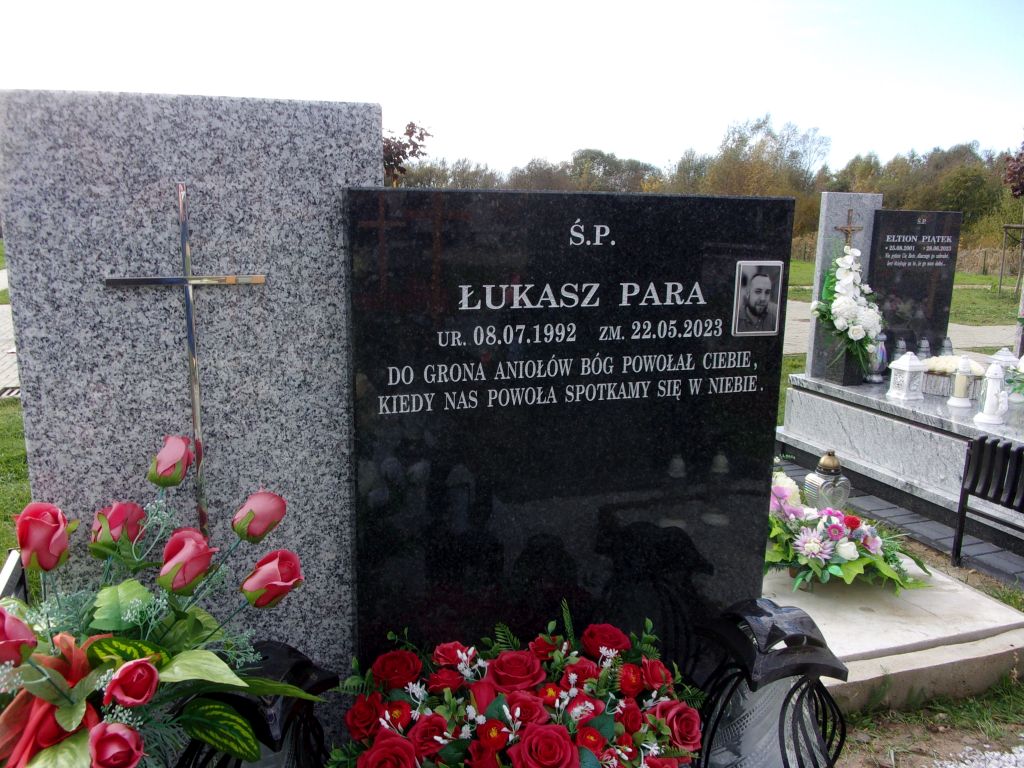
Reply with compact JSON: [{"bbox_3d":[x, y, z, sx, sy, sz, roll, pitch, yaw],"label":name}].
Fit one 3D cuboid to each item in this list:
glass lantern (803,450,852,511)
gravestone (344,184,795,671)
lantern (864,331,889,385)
[{"bbox_3d":[1.334,0.441,3.485,0.150,0.334,0.110,-3,12,-16],"label":"glass lantern"},{"bbox_3d":[0.100,0.158,1.317,0.700,0.895,0.070,-3,12,-19],"label":"gravestone"},{"bbox_3d":[2.105,-0.159,4.773,0.110,0.277,0.110,-3,12,-19],"label":"lantern"}]

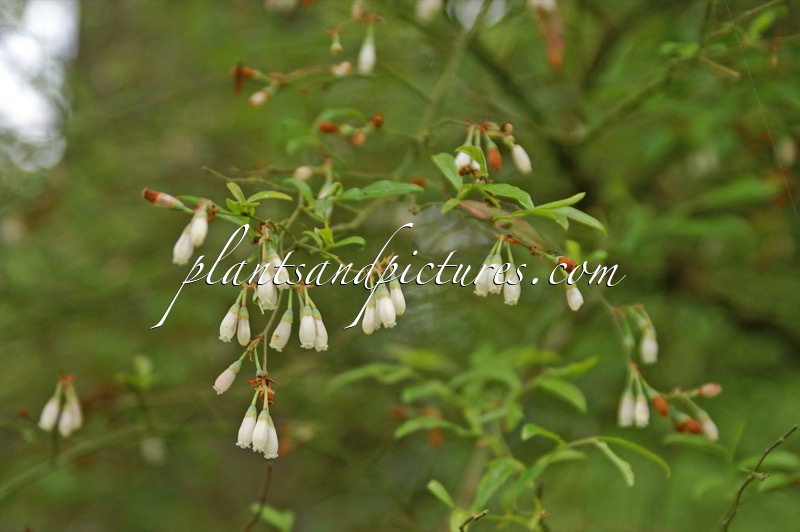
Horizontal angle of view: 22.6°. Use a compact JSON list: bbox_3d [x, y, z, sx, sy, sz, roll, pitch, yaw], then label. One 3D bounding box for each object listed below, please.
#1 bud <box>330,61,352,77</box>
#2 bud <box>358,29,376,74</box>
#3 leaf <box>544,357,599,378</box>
[{"bbox_3d":[-0.016,-0.055,0.560,0.006,0.004,0.004,-14,0,0],"label":"bud"},{"bbox_3d":[-0.011,-0.070,0.650,0.005,0.015,0.005,5,0,0],"label":"bud"},{"bbox_3d":[0.055,0.033,0.640,0.018,0.003,0.005,-18,33,-11],"label":"leaf"}]

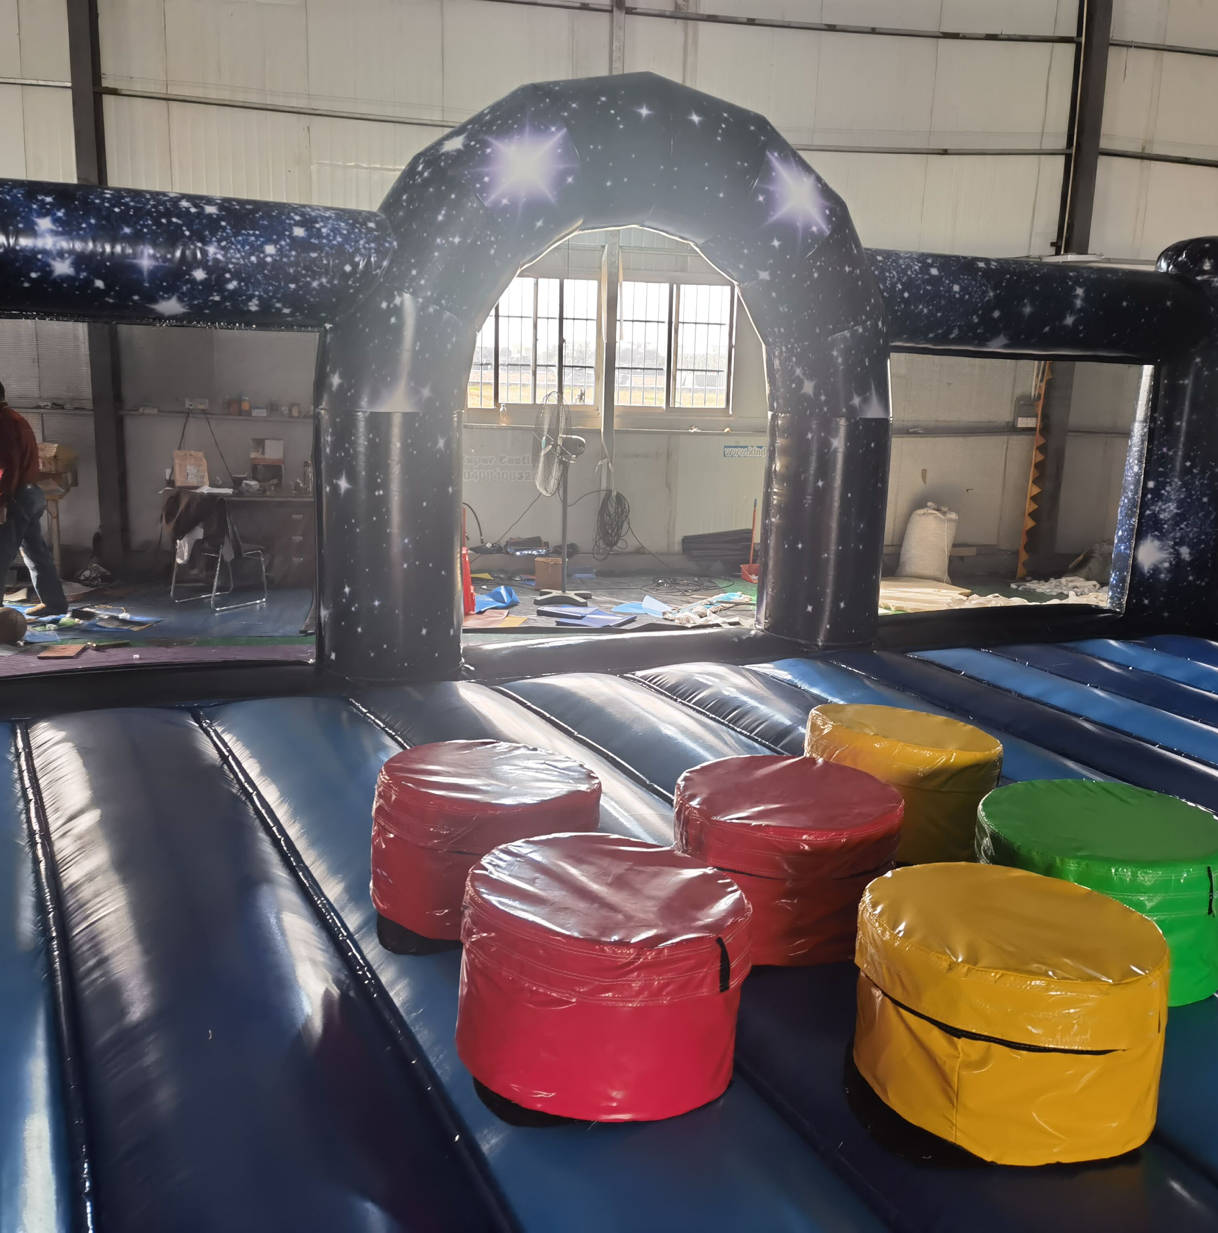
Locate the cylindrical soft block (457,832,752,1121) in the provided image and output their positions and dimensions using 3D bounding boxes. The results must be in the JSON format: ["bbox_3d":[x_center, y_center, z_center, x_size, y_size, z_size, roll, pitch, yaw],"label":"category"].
[{"bbox_3d":[-0.009,0.762,2.814,0.615,0.368,0.615,2,12,0],"label":"cylindrical soft block"}]

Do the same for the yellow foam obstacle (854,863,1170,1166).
[{"bbox_3d":[0.818,0.791,2.662,0.615,0.350,0.615,2,12,0],"label":"yellow foam obstacle"}]

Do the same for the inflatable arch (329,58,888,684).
[{"bbox_3d":[0.100,-1.190,6.260,3.032,2.751,0.660,-4,13,-24],"label":"inflatable arch"}]

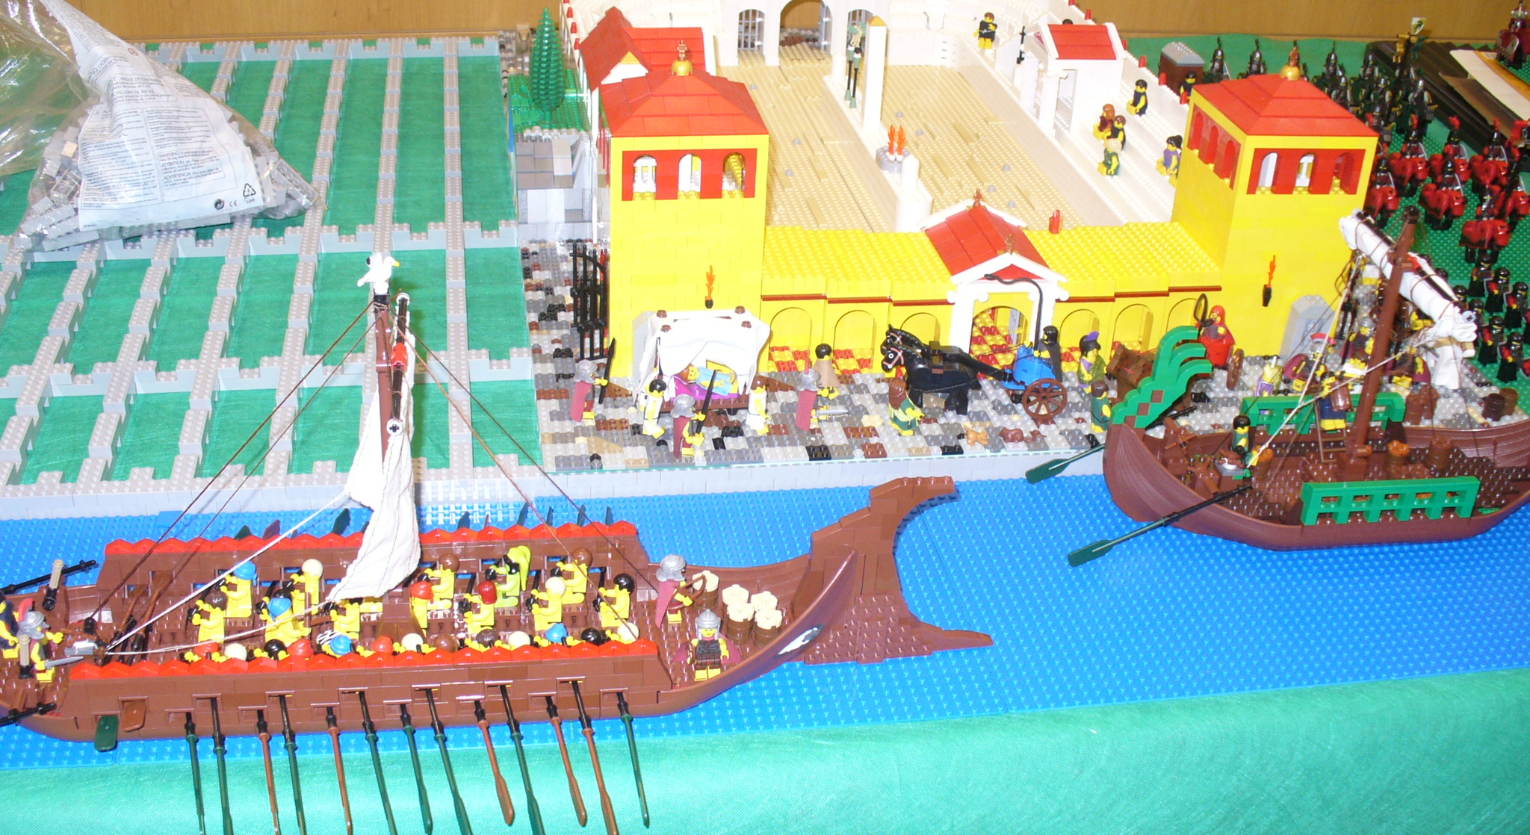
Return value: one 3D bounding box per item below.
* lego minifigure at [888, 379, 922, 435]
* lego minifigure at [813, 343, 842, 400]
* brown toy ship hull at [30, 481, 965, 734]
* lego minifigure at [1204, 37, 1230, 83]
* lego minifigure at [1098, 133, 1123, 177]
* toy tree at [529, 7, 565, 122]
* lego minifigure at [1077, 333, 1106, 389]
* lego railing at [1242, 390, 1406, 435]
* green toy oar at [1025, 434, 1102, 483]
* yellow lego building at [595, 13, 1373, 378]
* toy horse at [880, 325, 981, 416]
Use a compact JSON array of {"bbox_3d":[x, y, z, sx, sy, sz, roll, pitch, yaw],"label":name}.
[{"bbox_3d":[0.102,-0.011,1.188,0.018,0.043,0.025,-19,37,-34],"label":"lego minifigure"},{"bbox_3d":[0.047,-0.035,1.224,0.025,0.043,0.018,26,37,34],"label":"lego minifigure"},{"bbox_3d":[-0.184,0.098,0.960,0.670,0.110,0.130,-2,30,-10],"label":"brown toy ship hull"},{"bbox_3d":[0.577,-0.454,2.076,0.026,0.048,0.021,1,30,-5],"label":"lego minifigure"},{"bbox_3d":[0.328,-0.249,1.558,0.022,0.033,0.024,-2,30,-10],"label":"lego minifigure"},{"bbox_3d":[-0.228,-0.368,1.708,0.032,0.125,0.032,-2,30,-10],"label":"toy tree"},{"bbox_3d":[0.251,-0.043,1.264,0.018,0.047,0.025,27,37,35],"label":"lego minifigure"},{"bbox_3d":[0.428,-0.004,1.259,0.128,0.029,0.016,-2,30,-10],"label":"lego railing"},{"bbox_3d":[0.224,0.030,1.194,0.075,0.006,0.013,-24,76,0],"label":"green toy oar"},{"bbox_3d":[0.171,-0.171,1.271,0.587,0.248,0.134,-2,30,-10],"label":"yellow lego building"},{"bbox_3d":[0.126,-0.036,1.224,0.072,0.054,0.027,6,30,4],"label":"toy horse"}]

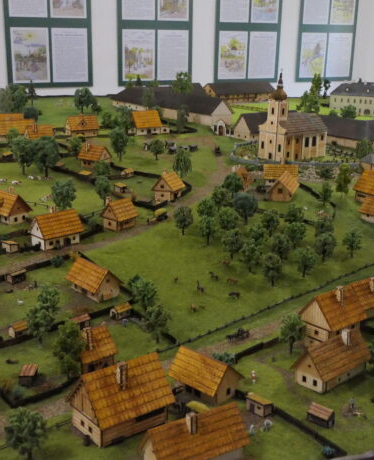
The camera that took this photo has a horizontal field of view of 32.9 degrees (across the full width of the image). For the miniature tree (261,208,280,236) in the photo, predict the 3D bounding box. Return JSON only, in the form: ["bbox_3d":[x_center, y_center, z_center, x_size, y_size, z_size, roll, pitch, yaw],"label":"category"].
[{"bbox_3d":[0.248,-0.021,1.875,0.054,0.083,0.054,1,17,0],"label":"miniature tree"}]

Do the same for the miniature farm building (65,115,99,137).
[{"bbox_3d":[-0.490,-0.487,2.964,0.137,0.088,0.081,-7,19,-25],"label":"miniature farm building"}]

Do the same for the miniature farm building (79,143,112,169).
[{"bbox_3d":[-0.409,-0.332,2.807,0.118,0.089,0.099,10,19,28],"label":"miniature farm building"}]

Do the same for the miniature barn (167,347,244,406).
[{"bbox_3d":[0.029,0.223,1.002,0.095,0.052,0.073,16,23,39],"label":"miniature barn"}]

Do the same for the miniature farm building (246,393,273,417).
[{"bbox_3d":[0.122,0.298,1.080,0.043,0.026,0.024,14,22,36],"label":"miniature farm building"}]

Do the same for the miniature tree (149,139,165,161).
[{"bbox_3d":[-0.112,-0.297,2.345,0.056,0.076,0.056,1,19,0],"label":"miniature tree"}]

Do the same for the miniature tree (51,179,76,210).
[{"bbox_3d":[-0.454,-0.131,2.330,0.088,0.115,0.088,1,17,0],"label":"miniature tree"}]

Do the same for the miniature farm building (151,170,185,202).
[{"bbox_3d":[-0.074,-0.173,2.533,0.092,0.104,0.129,7,18,19],"label":"miniature farm building"}]

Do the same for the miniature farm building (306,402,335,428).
[{"bbox_3d":[0.230,0.314,1.079,0.040,0.030,0.028,14,21,37],"label":"miniature farm building"}]

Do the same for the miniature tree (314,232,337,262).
[{"bbox_3d":[0.390,0.051,1.766,0.060,0.084,0.057,5,18,12],"label":"miniature tree"}]

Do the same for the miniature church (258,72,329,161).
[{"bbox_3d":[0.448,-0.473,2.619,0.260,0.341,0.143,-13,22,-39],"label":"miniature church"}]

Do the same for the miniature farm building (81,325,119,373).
[{"bbox_3d":[-0.165,0.190,1.035,0.070,0.059,0.081,-11,22,-33],"label":"miniature farm building"}]

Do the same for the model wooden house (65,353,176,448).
[{"bbox_3d":[-0.108,0.264,1.034,0.143,0.119,0.105,-11,20,-38],"label":"model wooden house"}]

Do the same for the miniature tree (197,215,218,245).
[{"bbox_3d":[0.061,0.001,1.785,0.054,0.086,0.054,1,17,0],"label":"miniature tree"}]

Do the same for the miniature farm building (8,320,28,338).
[{"bbox_3d":[-0.295,0.174,1.116,0.018,0.021,0.030,19,25,41],"label":"miniature farm building"}]

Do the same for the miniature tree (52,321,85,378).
[{"bbox_3d":[-0.217,0.222,1.158,0.057,0.112,0.054,-2,18,-11],"label":"miniature tree"}]

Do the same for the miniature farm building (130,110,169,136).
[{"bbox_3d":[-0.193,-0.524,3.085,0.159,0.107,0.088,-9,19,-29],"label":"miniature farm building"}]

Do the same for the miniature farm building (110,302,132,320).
[{"bbox_3d":[-0.124,0.153,1.193,0.020,0.022,0.036,18,25,40],"label":"miniature farm building"}]

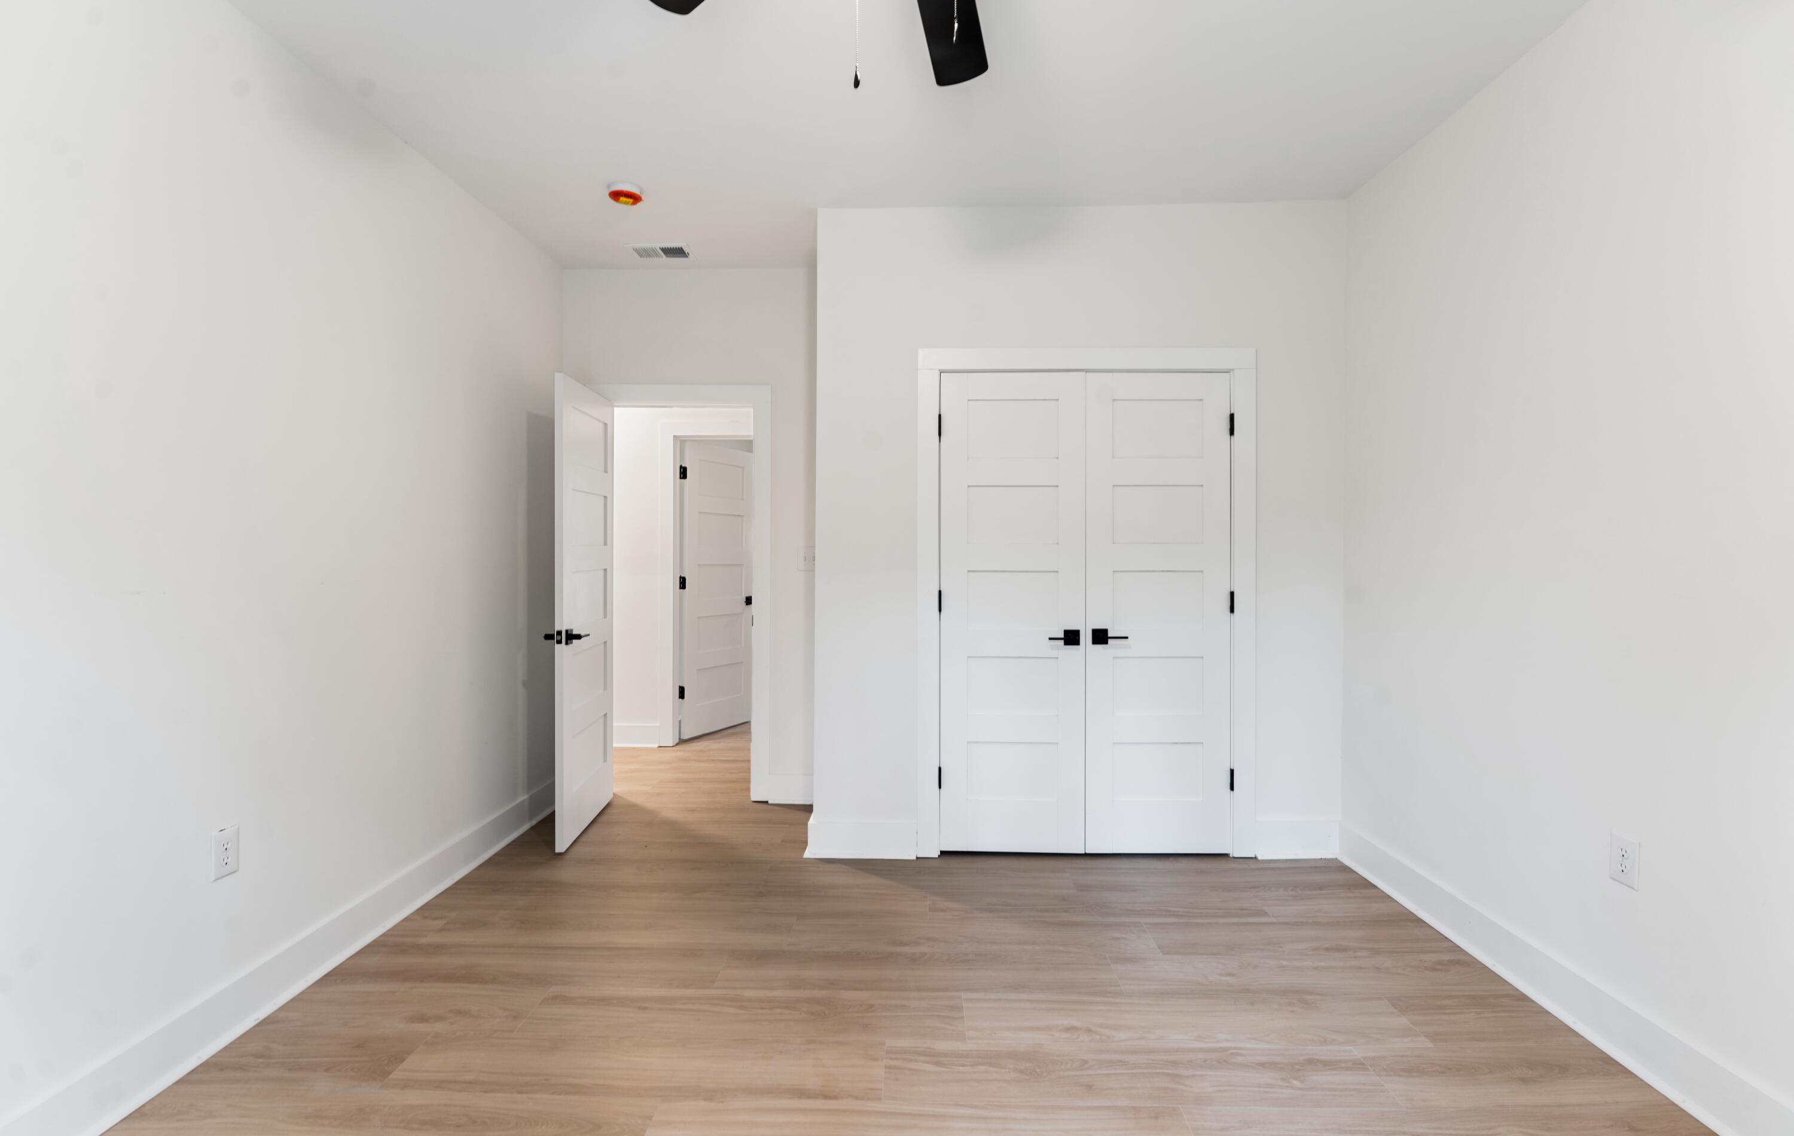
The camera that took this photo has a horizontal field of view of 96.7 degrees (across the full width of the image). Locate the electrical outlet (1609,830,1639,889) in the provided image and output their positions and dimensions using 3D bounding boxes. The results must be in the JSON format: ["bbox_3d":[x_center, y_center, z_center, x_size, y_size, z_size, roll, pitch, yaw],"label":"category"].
[{"bbox_3d":[1.857,0.749,2.039,0.008,0.121,0.078,0,1,1],"label":"electrical outlet"}]

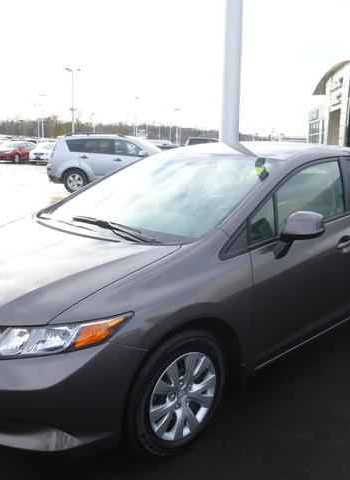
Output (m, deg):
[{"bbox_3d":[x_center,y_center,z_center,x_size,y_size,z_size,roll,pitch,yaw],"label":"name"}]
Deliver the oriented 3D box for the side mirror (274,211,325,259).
[{"bbox_3d":[0.650,-0.024,2.400,0.160,0.220,0.220,-11,16,-42],"label":"side mirror"}]

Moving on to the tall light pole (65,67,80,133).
[{"bbox_3d":[-11.916,-15.219,54.917,1.700,10.000,0.800,-2,12,-12],"label":"tall light pole"}]

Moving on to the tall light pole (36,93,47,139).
[{"bbox_3d":[-24.583,-21.946,86.696,2.000,10.000,0.700,-3,12,-15],"label":"tall light pole"}]

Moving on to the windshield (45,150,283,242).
[{"bbox_3d":[-0.082,-0.339,2.907,1.380,0.160,1.100,13,40,46],"label":"windshield"}]

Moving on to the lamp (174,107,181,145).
[{"bbox_3d":[0.600,-28.050,116.378,1.700,10.000,0.700,0,12,0],"label":"lamp"}]

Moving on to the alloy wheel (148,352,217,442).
[{"bbox_3d":[0.014,0.700,2.129,0.410,0.410,0.150,-11,16,-42],"label":"alloy wheel"}]

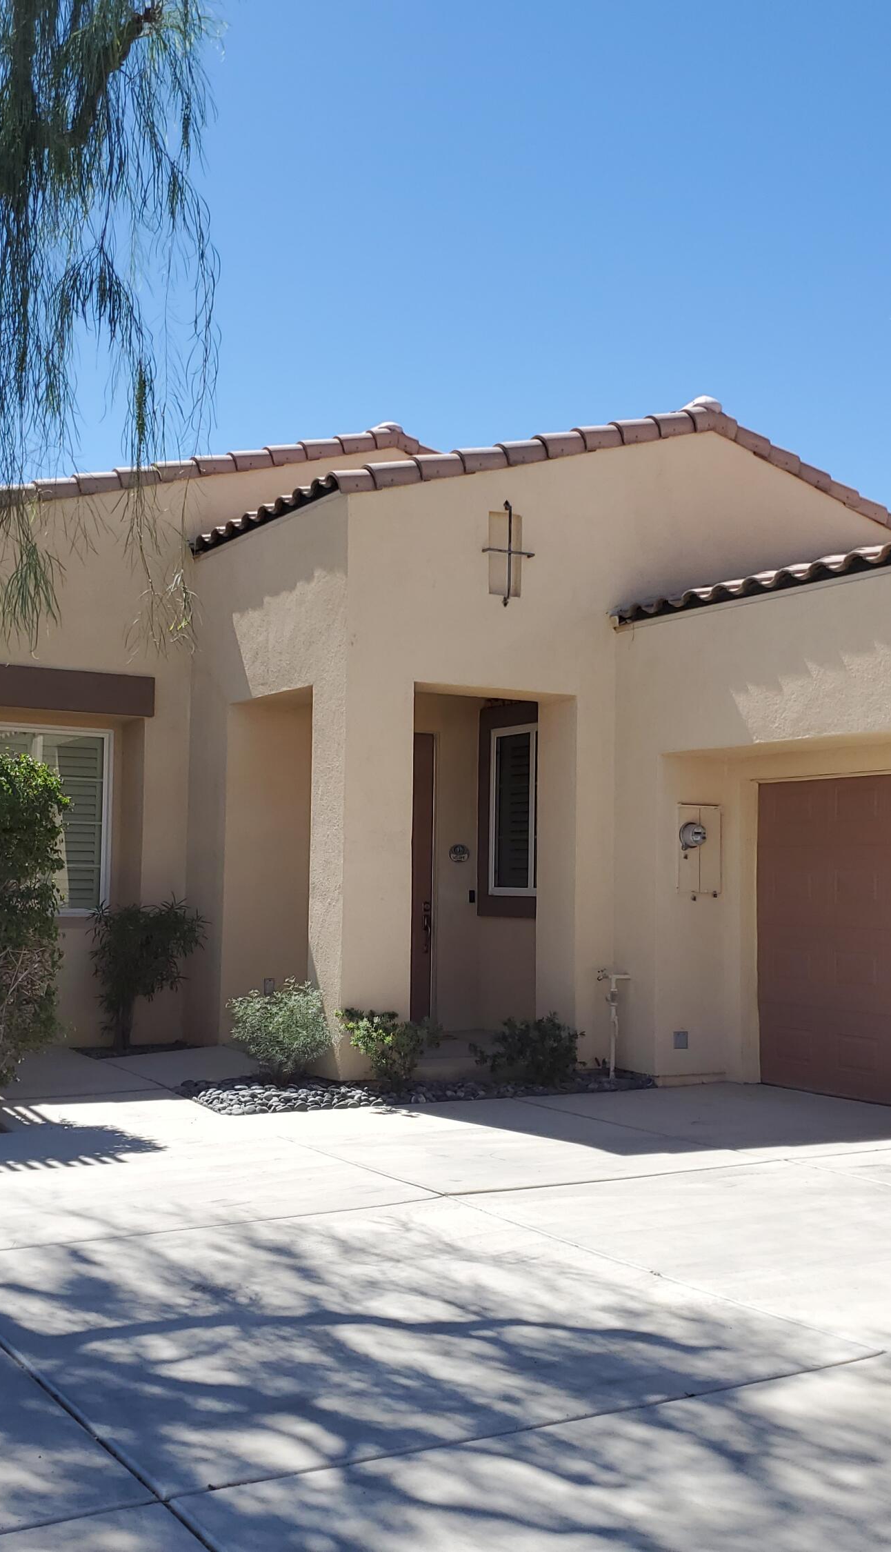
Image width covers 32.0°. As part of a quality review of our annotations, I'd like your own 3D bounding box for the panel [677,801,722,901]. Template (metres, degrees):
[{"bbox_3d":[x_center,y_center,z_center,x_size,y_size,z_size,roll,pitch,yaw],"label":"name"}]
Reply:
[{"bbox_3d":[1.807,0.522,10.708,0.401,0.621,0.150,3,-5,-31],"label":"panel"}]

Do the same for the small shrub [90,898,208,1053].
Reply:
[{"bbox_3d":[-2.212,1.473,11.558,0.800,1.140,0.700,3,-5,-31],"label":"small shrub"}]

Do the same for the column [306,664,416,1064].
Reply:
[{"bbox_3d":[-0.563,0.673,10.307,0.523,2.650,0.475,3,-5,-31],"label":"column"}]

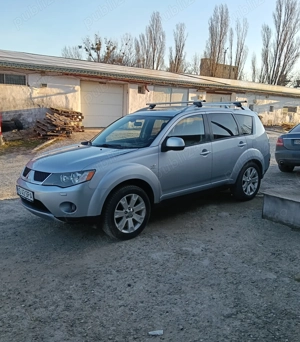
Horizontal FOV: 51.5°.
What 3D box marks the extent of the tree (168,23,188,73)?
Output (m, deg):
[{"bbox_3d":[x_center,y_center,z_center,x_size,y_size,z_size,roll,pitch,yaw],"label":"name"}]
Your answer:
[{"bbox_3d":[4.766,-17.349,54.554,3.410,16.260,3.410,2,11,5],"label":"tree"}]

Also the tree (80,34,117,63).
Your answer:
[{"bbox_3d":[-6.523,-11.904,39.979,4.520,10.610,4.520,-1,11,-9],"label":"tree"}]

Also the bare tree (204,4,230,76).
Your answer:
[{"bbox_3d":[10.724,-17.746,51.587,4.170,18.270,4.170,3,11,11],"label":"bare tree"}]

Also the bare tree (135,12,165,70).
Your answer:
[{"bbox_3d":[-0.023,-17.713,52.647,5.250,17.550,5.250,1,11,0],"label":"bare tree"}]

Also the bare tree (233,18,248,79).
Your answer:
[{"bbox_3d":[15.095,-17.350,53.757,2.690,16.800,2.690,3,11,15],"label":"bare tree"}]

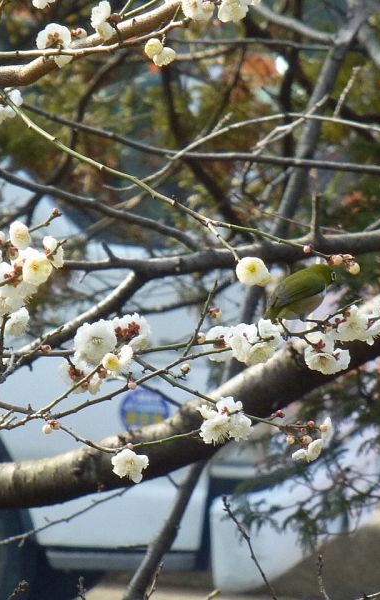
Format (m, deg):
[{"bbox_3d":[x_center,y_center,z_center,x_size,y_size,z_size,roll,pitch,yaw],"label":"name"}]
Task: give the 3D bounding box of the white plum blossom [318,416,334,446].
[{"bbox_3d":[0.104,0.100,5.100,0.012,0.024,0.024,6,0,-12],"label":"white plum blossom"}]

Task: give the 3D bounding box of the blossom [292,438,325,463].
[{"bbox_3d":[0.078,0.099,4.400,0.024,0.017,0.012,-1,31,-35],"label":"blossom"}]

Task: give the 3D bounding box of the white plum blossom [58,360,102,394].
[{"bbox_3d":[-0.072,0.051,4.400,0.029,0.023,0.016,0,-17,-6],"label":"white plum blossom"}]

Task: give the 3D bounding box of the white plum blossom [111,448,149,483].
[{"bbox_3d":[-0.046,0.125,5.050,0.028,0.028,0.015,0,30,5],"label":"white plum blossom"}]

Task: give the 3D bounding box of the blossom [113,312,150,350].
[{"bbox_3d":[-0.049,0.026,5.600,0.031,0.031,0.018,0,18,12],"label":"blossom"}]

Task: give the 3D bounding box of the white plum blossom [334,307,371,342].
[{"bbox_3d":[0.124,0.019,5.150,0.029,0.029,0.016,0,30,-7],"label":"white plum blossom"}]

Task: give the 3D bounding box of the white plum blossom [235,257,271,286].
[{"bbox_3d":[0.052,-0.024,5.600,0.028,0.025,0.018,0,-6,15],"label":"white plum blossom"}]

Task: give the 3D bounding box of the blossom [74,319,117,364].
[{"bbox_3d":[-0.079,0.034,5.550,0.035,0.037,0.019,0,5,0],"label":"blossom"}]

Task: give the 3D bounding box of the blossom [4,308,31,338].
[{"bbox_3d":[-0.130,0.017,5.000,0.023,0.025,0.013,0,24,-23],"label":"blossom"}]

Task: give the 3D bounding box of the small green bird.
[{"bbox_3d":[0.094,-0.006,5.700,0.077,0.051,0.040,0,0,-37],"label":"small green bird"}]

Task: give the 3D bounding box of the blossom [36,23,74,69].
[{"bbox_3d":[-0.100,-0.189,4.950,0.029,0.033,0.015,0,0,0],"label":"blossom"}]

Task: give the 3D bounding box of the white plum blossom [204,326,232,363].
[{"bbox_3d":[0.026,0.036,5.600,0.027,0.032,0.017,0,0,-14],"label":"white plum blossom"}]

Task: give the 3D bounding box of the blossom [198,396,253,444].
[{"bbox_3d":[0.023,0.079,4.400,0.035,0.033,0.020,0,18,-3],"label":"blossom"}]

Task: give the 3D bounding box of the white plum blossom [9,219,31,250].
[{"bbox_3d":[-0.142,-0.054,5.550,0.020,0.025,0.015,0,-9,-24],"label":"white plum blossom"}]

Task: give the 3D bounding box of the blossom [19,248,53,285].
[{"bbox_3d":[-0.102,-0.022,4.400,0.022,0.024,0.014,0,3,6],"label":"blossom"}]

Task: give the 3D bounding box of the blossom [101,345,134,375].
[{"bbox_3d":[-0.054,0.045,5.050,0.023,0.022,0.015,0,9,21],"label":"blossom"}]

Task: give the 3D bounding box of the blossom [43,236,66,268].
[{"bbox_3d":[-0.113,-0.039,5.550,0.024,0.027,0.017,0,6,37],"label":"blossom"}]

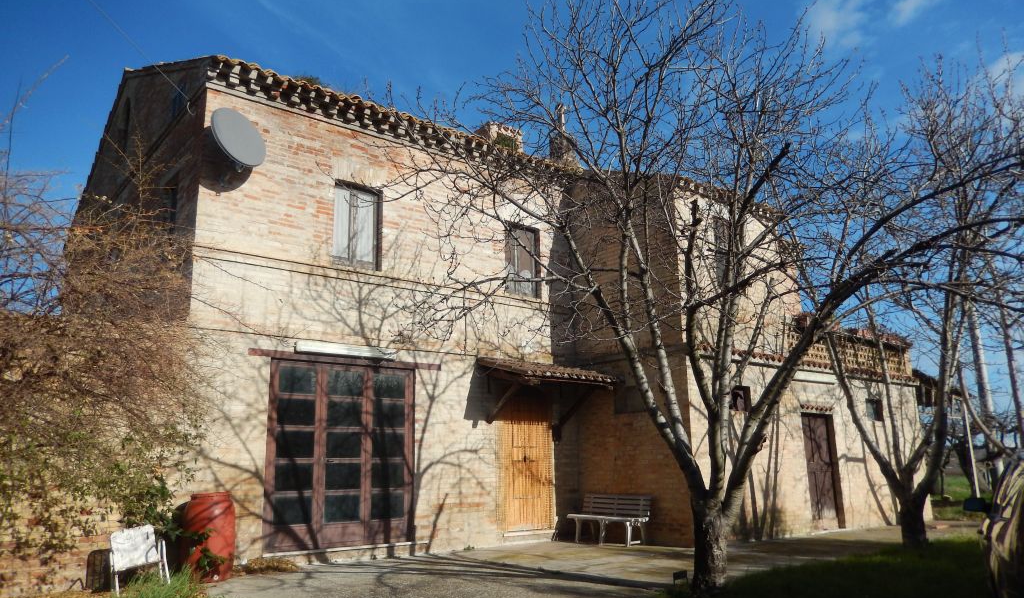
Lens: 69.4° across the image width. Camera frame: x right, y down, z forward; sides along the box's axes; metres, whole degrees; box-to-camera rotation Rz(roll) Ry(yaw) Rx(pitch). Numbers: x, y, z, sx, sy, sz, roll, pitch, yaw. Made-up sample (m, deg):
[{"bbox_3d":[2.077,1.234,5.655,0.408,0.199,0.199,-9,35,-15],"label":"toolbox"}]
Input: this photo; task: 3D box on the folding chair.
[{"bbox_3d":[-4.232,2.934,8.378,0.520,0.670,0.530,-15,-12,43],"label":"folding chair"}]

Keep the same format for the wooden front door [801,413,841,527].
[{"bbox_3d":[5.803,3.210,13.844,1.070,2.080,0.100,9,-16,-37],"label":"wooden front door"}]

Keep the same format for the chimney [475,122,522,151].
[{"bbox_3d":[-0.256,-3.045,14.573,0.800,0.620,0.600,9,-16,-37],"label":"chimney"}]

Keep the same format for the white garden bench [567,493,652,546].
[{"bbox_3d":[1.577,3.601,12.082,0.560,0.770,1.430,9,-16,-37],"label":"white garden bench"}]

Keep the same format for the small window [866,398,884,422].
[{"bbox_3d":[7.644,2.333,15.520,0.620,0.420,0.100,9,-16,-37],"label":"small window"}]

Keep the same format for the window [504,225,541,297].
[{"bbox_3d":[0.167,-0.670,13.343,0.830,1.280,0.120,9,-16,-37],"label":"window"}]

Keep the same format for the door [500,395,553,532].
[{"bbox_3d":[0.239,2.742,12.500,1.190,2.190,0.100,9,-16,-37],"label":"door"}]

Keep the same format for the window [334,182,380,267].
[{"bbox_3d":[-2.401,-1.101,11.386,0.810,1.290,0.120,9,-16,-37],"label":"window"}]

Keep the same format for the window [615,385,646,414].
[{"bbox_3d":[2.048,1.682,12.451,0.100,0.450,0.720,9,-16,-37],"label":"window"}]

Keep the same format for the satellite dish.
[{"bbox_3d":[-3.667,-2.166,9.916,0.260,0.870,0.860,-22,-21,27],"label":"satellite dish"}]

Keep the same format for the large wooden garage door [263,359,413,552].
[{"bbox_3d":[-2.397,2.205,10.540,2.260,2.560,0.120,9,-16,-37],"label":"large wooden garage door"}]

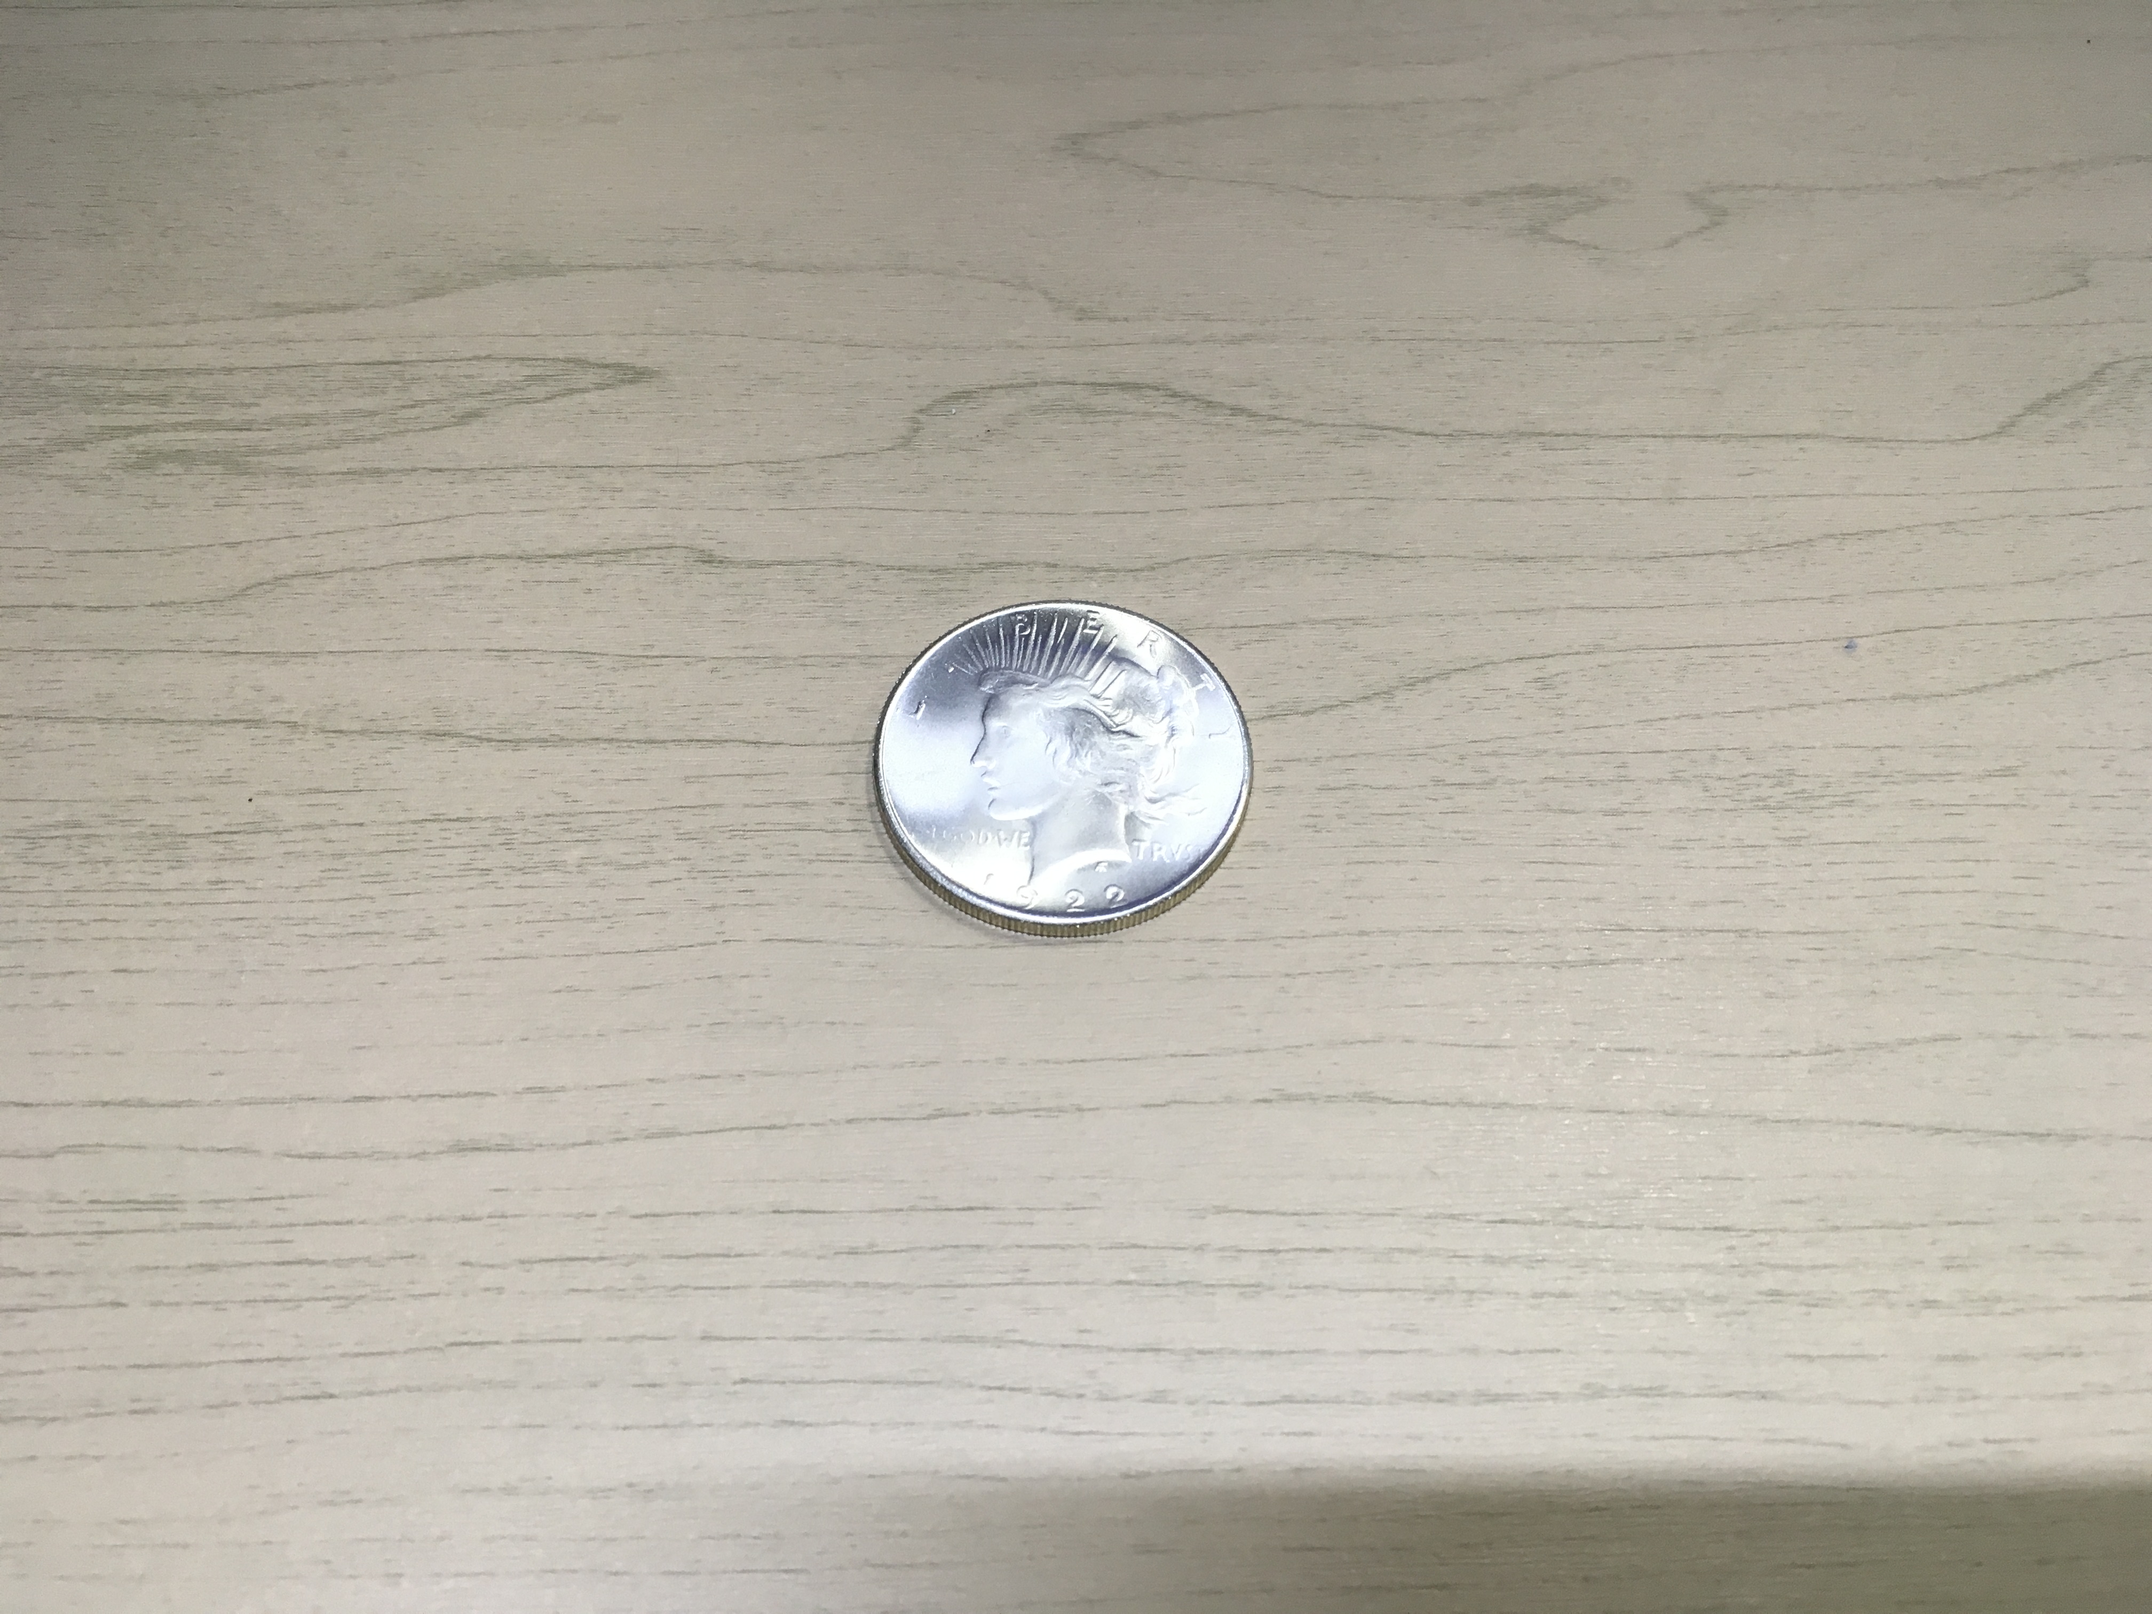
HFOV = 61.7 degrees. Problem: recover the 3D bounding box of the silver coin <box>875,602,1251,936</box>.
[{"bbox_3d":[-0.001,-0.005,0.182,0.038,0.003,0.038,0,61,-1],"label":"silver coin"}]

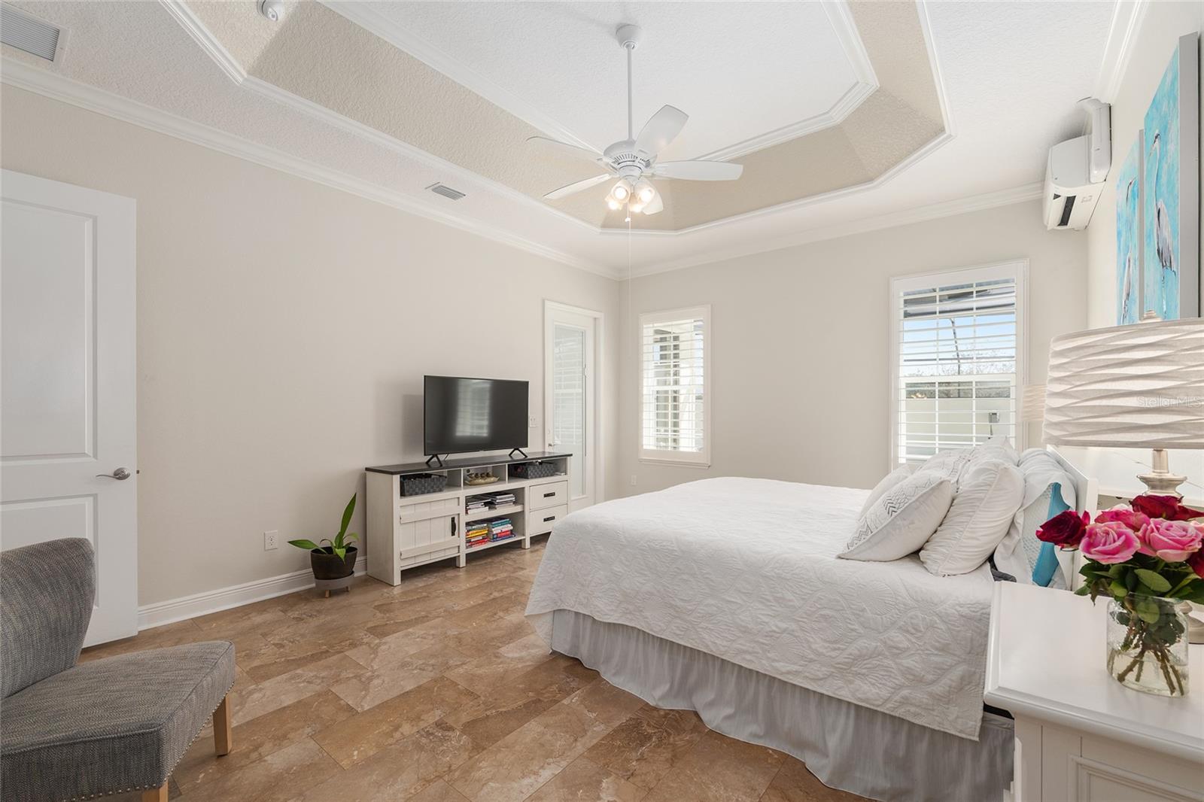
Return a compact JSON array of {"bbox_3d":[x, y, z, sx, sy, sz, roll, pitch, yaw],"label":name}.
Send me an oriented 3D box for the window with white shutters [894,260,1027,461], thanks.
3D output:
[{"bbox_3d":[2.962,-0.191,4.213,0.914,1.787,0.079,0,-1,39],"label":"window with white shutters"}]

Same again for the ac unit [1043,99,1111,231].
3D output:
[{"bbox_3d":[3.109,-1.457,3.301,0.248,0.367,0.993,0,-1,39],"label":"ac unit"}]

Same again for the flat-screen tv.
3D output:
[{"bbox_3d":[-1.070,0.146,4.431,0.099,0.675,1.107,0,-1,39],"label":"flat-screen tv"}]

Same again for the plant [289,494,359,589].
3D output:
[{"bbox_3d":[-1.914,0.997,3.503,0.338,0.655,0.407,0,-1,39],"label":"plant"}]

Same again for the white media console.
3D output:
[{"bbox_3d":[-1.076,0.942,4.480,0.457,0.824,1.897,0,-1,39],"label":"white media console"}]

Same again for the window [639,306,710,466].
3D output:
[{"bbox_3d":[0.851,-0.163,5.965,0.963,1.837,0.099,0,-1,39],"label":"window"}]

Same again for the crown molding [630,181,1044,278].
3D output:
[{"bbox_3d":[1.871,-1.609,5.074,4.171,0.099,0.099,0,-1,39],"label":"crown molding"}]

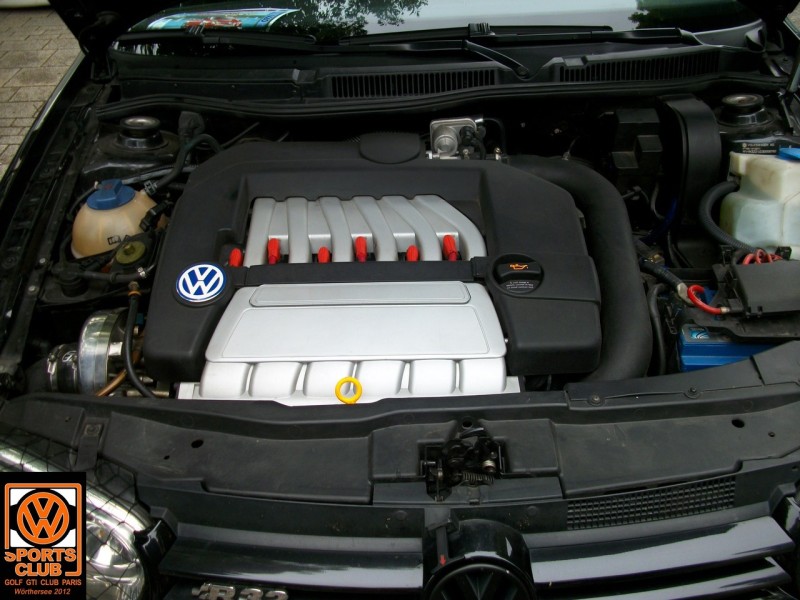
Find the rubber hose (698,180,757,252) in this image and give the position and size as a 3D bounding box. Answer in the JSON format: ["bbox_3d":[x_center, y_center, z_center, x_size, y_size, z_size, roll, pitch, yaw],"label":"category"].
[{"bbox_3d":[0.523,-0.131,1.250,0.092,0.070,0.100,-1,36,0],"label":"rubber hose"}]

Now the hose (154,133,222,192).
[{"bbox_3d":[-0.349,-0.224,1.290,0.115,0.070,0.100,-1,36,0],"label":"hose"}]

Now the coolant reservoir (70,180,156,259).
[{"bbox_3d":[-0.449,-0.103,1.253,0.150,0.160,0.150,-1,36,0],"label":"coolant reservoir"}]

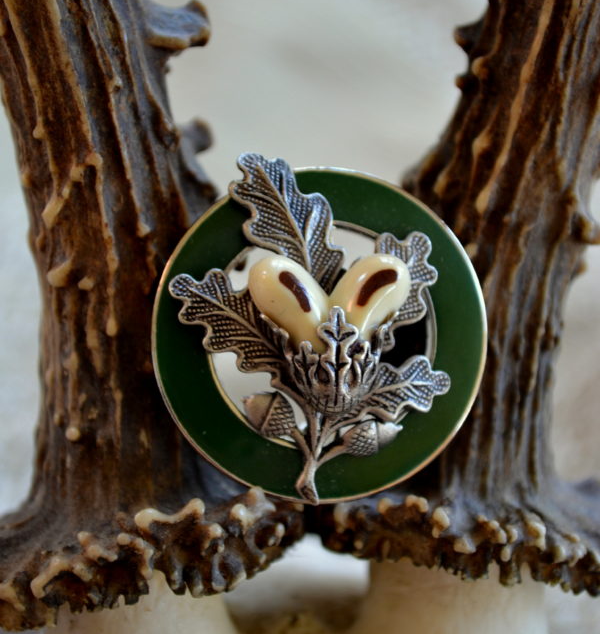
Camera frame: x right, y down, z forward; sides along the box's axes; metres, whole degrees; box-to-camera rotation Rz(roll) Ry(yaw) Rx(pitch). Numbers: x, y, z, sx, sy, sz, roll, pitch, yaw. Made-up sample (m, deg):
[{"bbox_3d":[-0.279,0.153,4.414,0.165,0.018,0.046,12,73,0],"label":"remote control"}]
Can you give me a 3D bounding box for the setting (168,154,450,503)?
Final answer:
[{"bbox_3d":[0.001,0.001,0.211,0.033,0.041,0.009,0,0,0],"label":"setting"}]

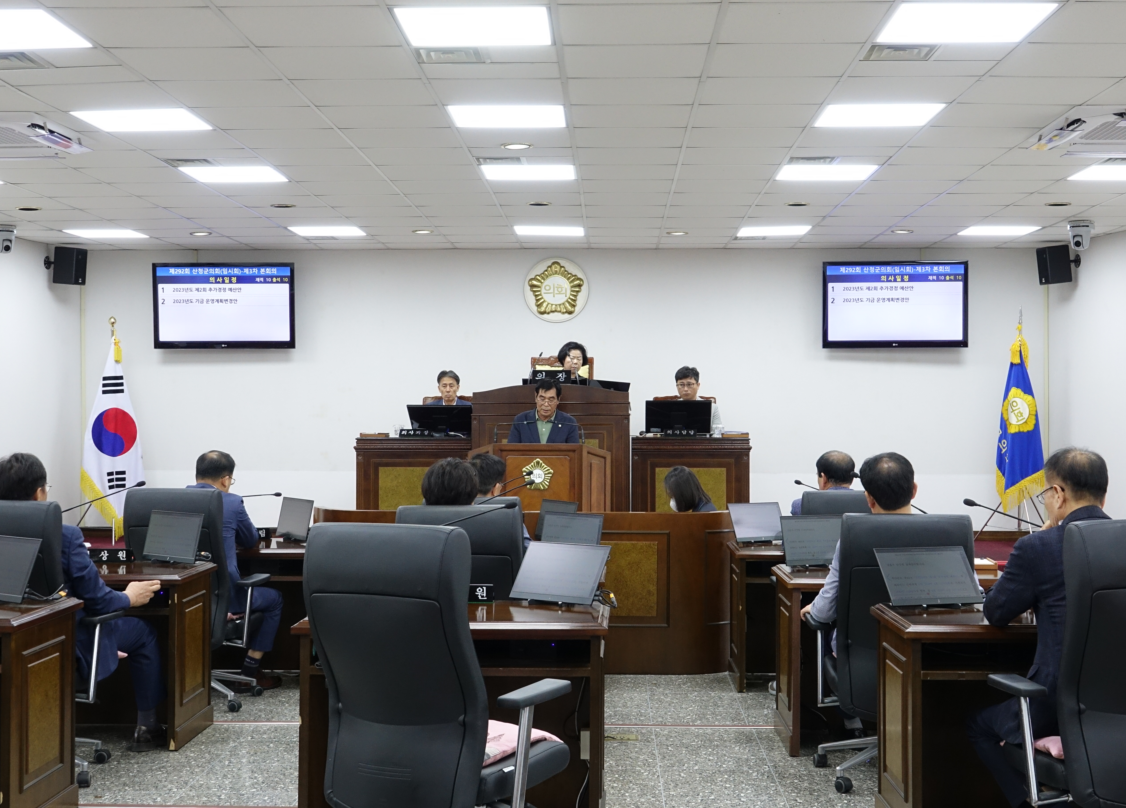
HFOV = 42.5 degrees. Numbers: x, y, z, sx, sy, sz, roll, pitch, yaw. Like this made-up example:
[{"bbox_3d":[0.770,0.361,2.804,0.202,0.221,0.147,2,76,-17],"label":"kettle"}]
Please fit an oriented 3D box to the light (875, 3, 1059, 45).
[{"bbox_3d":[1.526,-1.460,5.507,0.600,0.060,0.590,0,0,2],"label":"light"}]

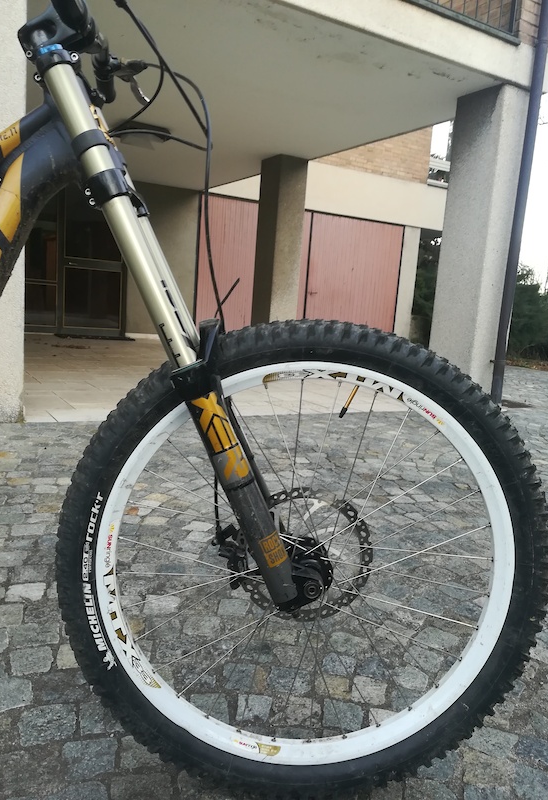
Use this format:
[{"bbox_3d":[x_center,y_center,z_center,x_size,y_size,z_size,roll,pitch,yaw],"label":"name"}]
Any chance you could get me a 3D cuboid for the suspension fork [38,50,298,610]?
[{"bbox_3d":[-0.109,-0.077,0.797,0.105,0.720,0.178,-22,7,1],"label":"suspension fork"}]

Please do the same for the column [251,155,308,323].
[{"bbox_3d":[0.051,-1.664,7.261,0.364,2.333,0.448,-1,11,-30],"label":"column"}]

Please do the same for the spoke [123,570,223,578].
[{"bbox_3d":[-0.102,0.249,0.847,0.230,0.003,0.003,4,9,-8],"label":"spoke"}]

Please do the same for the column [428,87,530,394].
[{"bbox_3d":[1.598,-1.144,4.766,0.313,2.343,0.439,-1,11,-30],"label":"column"}]

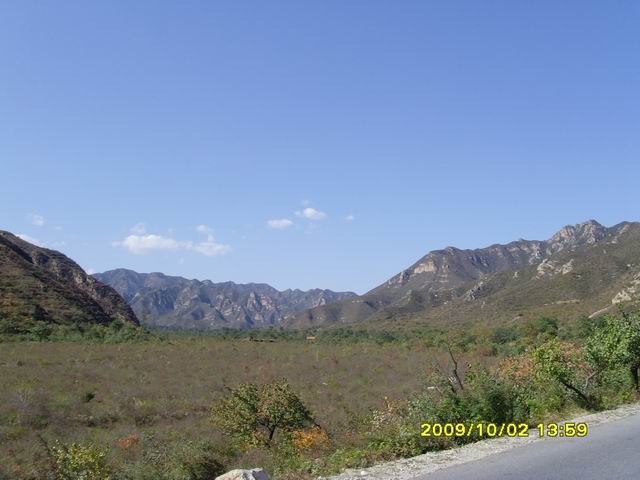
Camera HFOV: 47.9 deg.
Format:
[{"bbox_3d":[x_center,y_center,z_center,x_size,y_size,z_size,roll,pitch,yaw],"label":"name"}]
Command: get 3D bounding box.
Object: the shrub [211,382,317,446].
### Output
[{"bbox_3d":[-1.332,4.090,17.000,2.350,1.500,2.100,0,-7,0],"label":"shrub"}]

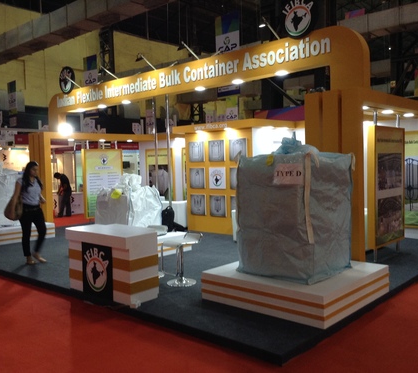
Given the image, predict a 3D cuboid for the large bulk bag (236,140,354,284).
[{"bbox_3d":[0.948,0.203,5.319,0.955,1.474,0.924,1,4,43],"label":"large bulk bag"}]

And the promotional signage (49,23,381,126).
[{"bbox_3d":[-0.888,-1.759,8.752,7.928,0.781,0.205,1,4,43],"label":"promotional signage"}]

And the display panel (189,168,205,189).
[{"bbox_3d":[-0.260,-0.178,10.350,0.451,0.441,0.036,1,5,43],"label":"display panel"}]

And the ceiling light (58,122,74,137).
[{"bbox_3d":[-3.364,-1.325,11.173,0.277,0.288,0.257,1,4,43],"label":"ceiling light"}]

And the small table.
[{"bbox_3d":[-1.188,0.921,5.788,1.252,0.754,0.472,1,5,43],"label":"small table"}]

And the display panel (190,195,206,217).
[{"bbox_3d":[-0.248,0.418,10.591,0.446,0.462,0.041,1,4,43],"label":"display panel"}]

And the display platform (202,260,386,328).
[{"bbox_3d":[0.985,1.091,5.380,1.540,0.309,1.458,1,4,43],"label":"display platform"}]

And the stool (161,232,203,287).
[{"bbox_3d":[-0.355,0.921,6.125,0.421,0.652,0.410,-5,5,-43],"label":"stool"}]

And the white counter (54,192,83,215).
[{"bbox_3d":[-4.487,0.566,15.747,0.500,0.745,1.120,1,4,42],"label":"white counter"}]

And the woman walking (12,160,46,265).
[{"bbox_3d":[-2.923,0.425,7.746,0.492,1.642,0.523,1,4,37],"label":"woman walking"}]

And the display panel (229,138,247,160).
[{"bbox_3d":[0.583,-0.743,9.721,0.435,0.448,0.041,1,4,43],"label":"display panel"}]

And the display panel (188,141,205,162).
[{"bbox_3d":[-0.282,-0.755,10.533,0.446,0.448,0.041,1,4,43],"label":"display panel"}]

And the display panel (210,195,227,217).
[{"bbox_3d":[0.183,0.426,10.187,0.444,0.462,0.041,1,4,43],"label":"display panel"}]

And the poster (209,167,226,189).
[{"bbox_3d":[0.171,-0.174,9.954,0.446,0.446,0.036,1,5,43],"label":"poster"}]

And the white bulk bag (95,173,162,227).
[{"bbox_3d":[-1.420,0.319,8.221,0.903,1.077,0.780,1,5,43],"label":"white bulk bag"}]

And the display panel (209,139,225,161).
[{"bbox_3d":[0.158,-0.733,9.914,0.441,0.441,0.036,1,5,43],"label":"display panel"}]

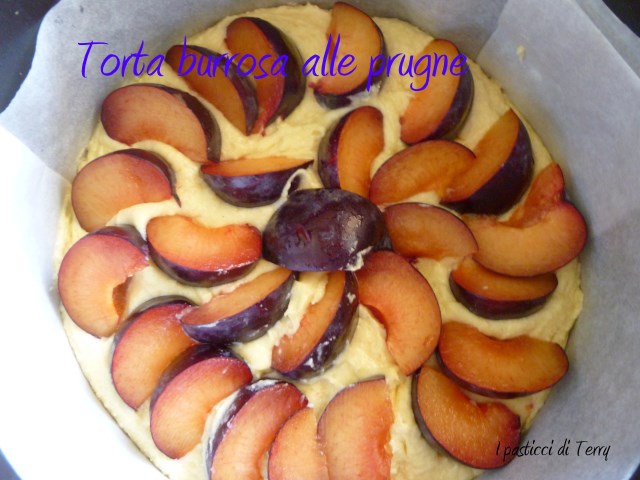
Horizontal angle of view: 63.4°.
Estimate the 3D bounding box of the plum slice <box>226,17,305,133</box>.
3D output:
[{"bbox_3d":[-0.027,-0.093,0.272,0.033,0.024,0.063,-17,78,-5],"label":"plum slice"}]

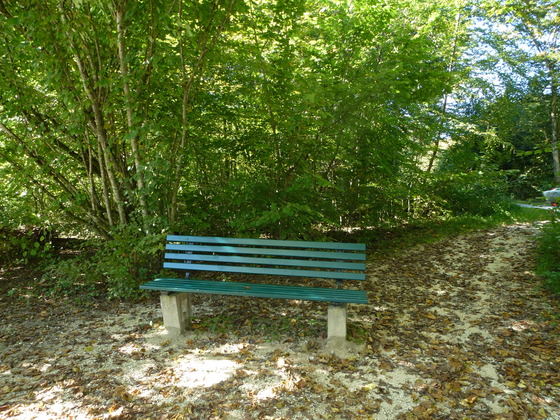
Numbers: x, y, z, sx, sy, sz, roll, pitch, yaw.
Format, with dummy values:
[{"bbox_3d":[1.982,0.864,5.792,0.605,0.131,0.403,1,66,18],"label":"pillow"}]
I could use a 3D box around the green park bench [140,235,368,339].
[{"bbox_3d":[-0.213,0.695,3.530,1.950,0.765,0.590,2,7,10],"label":"green park bench"}]

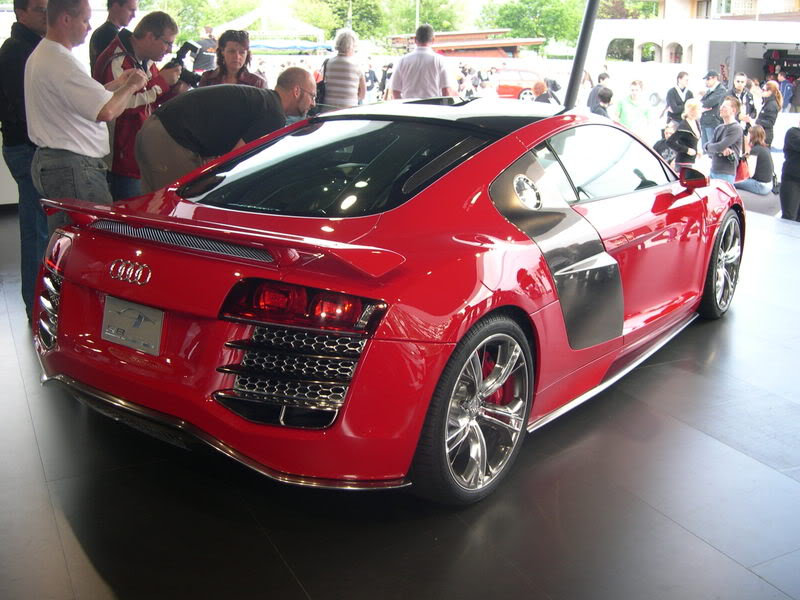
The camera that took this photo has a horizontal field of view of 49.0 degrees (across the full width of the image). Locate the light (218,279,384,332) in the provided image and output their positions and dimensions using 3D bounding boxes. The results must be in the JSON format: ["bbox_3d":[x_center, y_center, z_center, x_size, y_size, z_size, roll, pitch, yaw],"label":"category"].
[{"bbox_3d":[-0.280,0.022,2.572,0.460,0.140,0.170,6,18,21],"label":"light"}]

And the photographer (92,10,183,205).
[{"bbox_3d":[-1.461,-0.784,5.147,0.480,1.735,0.520,3,17,11],"label":"photographer"}]

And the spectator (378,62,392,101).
[{"bbox_3d":[-0.464,-6.297,26.745,0.450,1.720,0.500,-4,17,-11],"label":"spectator"}]

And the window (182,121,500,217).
[{"bbox_3d":[-0.230,-0.547,3.588,1.170,0.160,1.040,12,33,35],"label":"window"}]

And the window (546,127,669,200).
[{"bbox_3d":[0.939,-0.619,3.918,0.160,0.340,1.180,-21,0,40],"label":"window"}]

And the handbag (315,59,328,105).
[{"bbox_3d":[-0.782,-2.119,8.800,0.140,0.580,0.290,1,17,3],"label":"handbag"}]

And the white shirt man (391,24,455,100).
[{"bbox_3d":[0.227,-1.902,8.945,0.580,1.725,0.350,1,17,3],"label":"white shirt man"}]

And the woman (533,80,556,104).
[{"bbox_3d":[2.373,-2.841,14.727,0.450,1.600,0.320,-2,17,-6],"label":"woman"}]

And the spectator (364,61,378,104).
[{"bbox_3d":[-0.856,-6.357,26.745,0.500,1.720,0.350,-14,21,-39],"label":"spectator"}]

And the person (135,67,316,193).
[{"bbox_3d":[-0.925,-0.567,4.955,0.980,1.440,0.500,-2,17,-4],"label":"person"}]

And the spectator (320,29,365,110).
[{"bbox_3d":[-0.550,-1.851,8.840,0.450,1.685,0.320,1,17,3],"label":"spectator"}]

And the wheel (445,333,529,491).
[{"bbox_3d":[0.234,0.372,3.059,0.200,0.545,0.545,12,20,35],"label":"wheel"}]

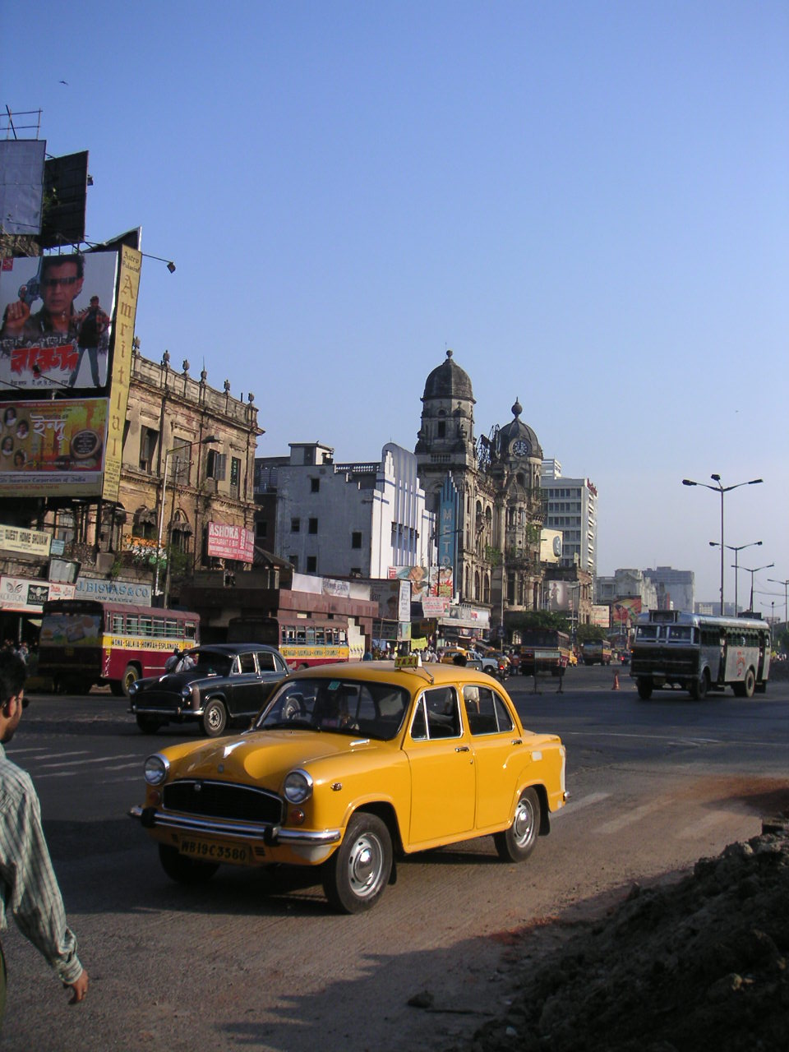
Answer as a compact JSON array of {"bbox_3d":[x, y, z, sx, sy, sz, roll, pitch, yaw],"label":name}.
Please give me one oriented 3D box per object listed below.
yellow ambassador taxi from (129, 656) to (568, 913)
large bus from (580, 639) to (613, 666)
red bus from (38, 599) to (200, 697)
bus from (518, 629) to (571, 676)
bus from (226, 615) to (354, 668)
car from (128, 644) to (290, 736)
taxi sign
[{"bbox_3d":[-0.090,1.842,9.063,1.680,1.600,4.280,-2,-7,31],"label":"yellow ambassador taxi"},{"bbox_3d":[24.462,15.260,138.776,2.351,3.033,7.945,0,-7,18],"label":"large bus"},{"bbox_3d":[-9.612,4.423,41.127,2.308,3.068,7.203,0,-7,16],"label":"red bus"},{"bbox_3d":[10.266,8.606,77.994,2.456,2.947,7.946,0,-7,14],"label":"bus"},{"bbox_3d":[-4.460,5.580,50.287,2.380,2.943,7.133,-1,-7,21],"label":"bus"},{"bbox_3d":[-3.132,3.048,21.661,1.680,1.600,4.280,-2,-7,28],"label":"car"},{"bbox_3d":[0.114,1.021,8.731,0.210,0.100,0.080,-2,-7,31],"label":"taxi sign"}]

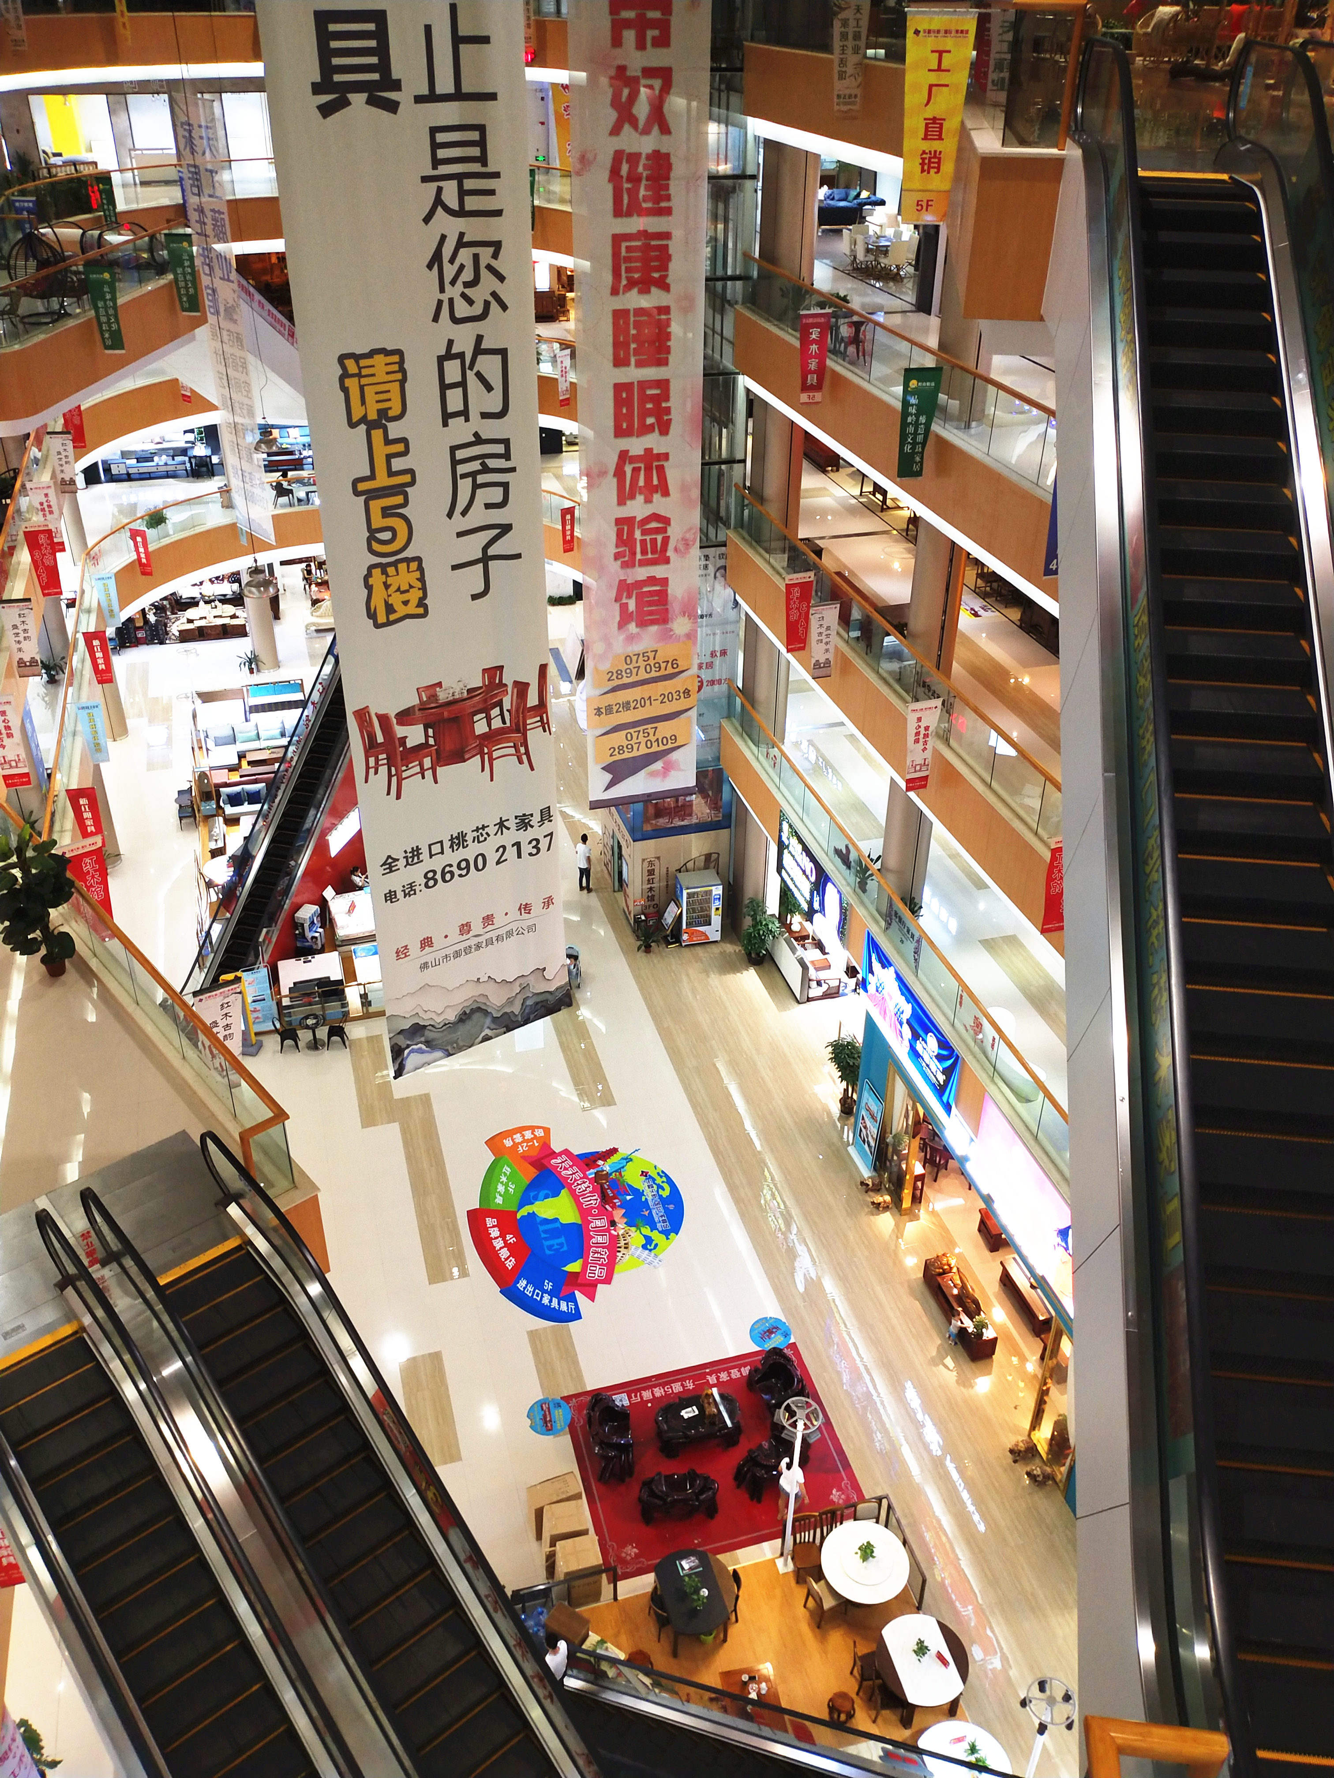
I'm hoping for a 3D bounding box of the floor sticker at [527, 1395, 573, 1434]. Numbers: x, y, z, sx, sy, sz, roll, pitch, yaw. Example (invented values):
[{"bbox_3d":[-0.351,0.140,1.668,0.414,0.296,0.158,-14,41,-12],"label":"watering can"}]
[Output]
[{"bbox_3d":[-2.090,9.446,27.645,0.820,0.010,0.820,0,31,0],"label":"floor sticker"}]

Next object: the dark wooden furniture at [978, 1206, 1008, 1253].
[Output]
[{"bbox_3d":[6.481,6.771,30.622,0.420,0.500,0.720,-8,32,-13],"label":"dark wooden furniture"}]

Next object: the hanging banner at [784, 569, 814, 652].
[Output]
[{"bbox_3d":[2.621,-5.402,30.389,0.610,1.620,0.060,-8,32,-13],"label":"hanging banner"}]

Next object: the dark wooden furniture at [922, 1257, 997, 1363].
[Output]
[{"bbox_3d":[5.497,7.782,28.836,0.530,0.640,2.220,-8,32,-13],"label":"dark wooden furniture"}]

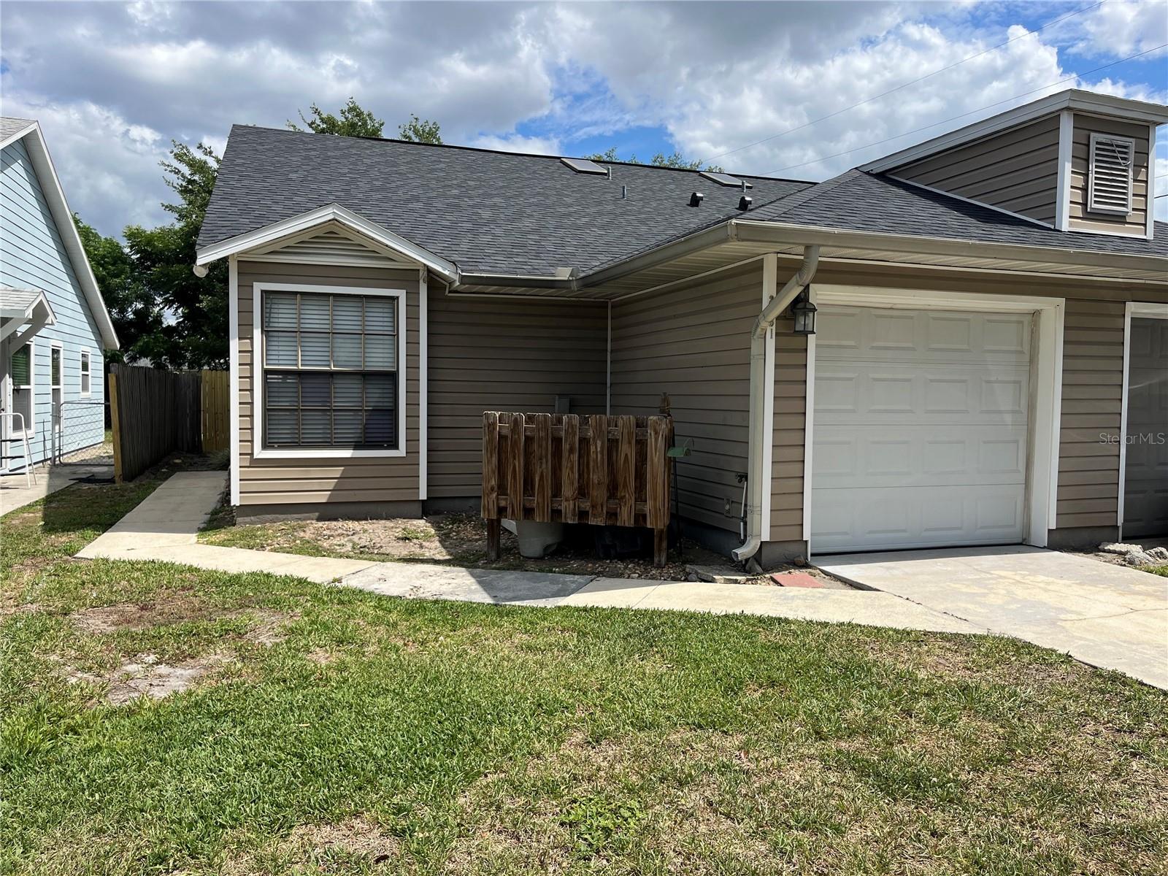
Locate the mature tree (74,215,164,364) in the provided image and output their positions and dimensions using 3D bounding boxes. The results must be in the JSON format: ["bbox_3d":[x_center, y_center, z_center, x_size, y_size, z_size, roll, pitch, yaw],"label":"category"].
[{"bbox_3d":[-15.245,-3.603,28.164,4.600,6.985,4.600,0,3,-18],"label":"mature tree"}]

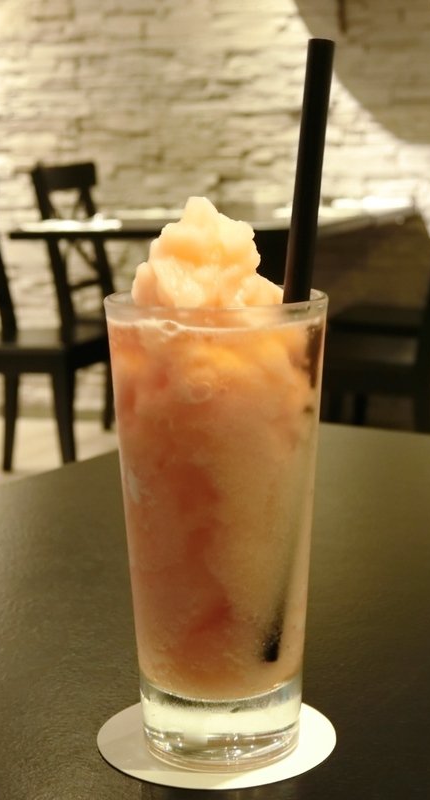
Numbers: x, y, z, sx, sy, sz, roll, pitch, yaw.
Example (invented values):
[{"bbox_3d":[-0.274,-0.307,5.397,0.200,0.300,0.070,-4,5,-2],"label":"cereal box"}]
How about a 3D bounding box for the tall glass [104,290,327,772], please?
[{"bbox_3d":[0.002,0.047,0.522,0.082,0.171,0.082,-1,11,0],"label":"tall glass"}]

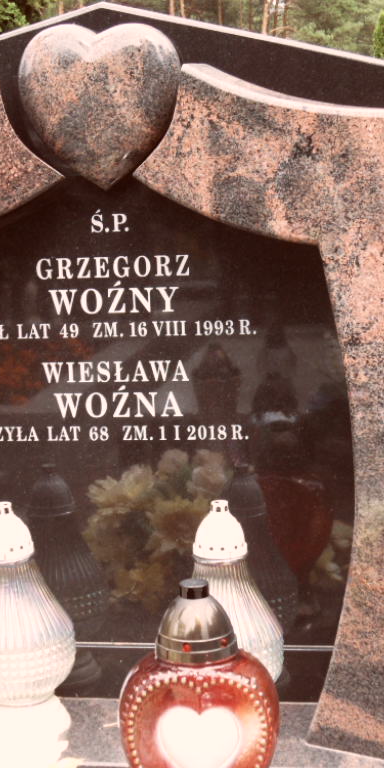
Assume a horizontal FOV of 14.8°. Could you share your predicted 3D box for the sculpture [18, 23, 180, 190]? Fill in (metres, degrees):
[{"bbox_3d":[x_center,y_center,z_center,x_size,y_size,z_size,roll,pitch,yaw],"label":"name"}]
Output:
[{"bbox_3d":[-0.127,-0.385,2.046,0.230,0.231,0.089,-1,9,10],"label":"sculpture"}]

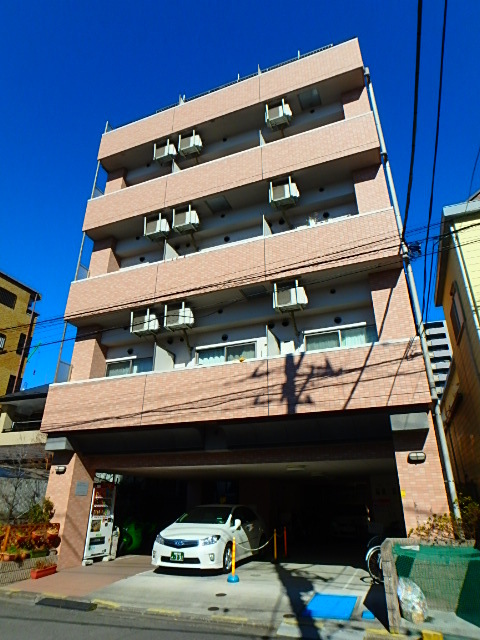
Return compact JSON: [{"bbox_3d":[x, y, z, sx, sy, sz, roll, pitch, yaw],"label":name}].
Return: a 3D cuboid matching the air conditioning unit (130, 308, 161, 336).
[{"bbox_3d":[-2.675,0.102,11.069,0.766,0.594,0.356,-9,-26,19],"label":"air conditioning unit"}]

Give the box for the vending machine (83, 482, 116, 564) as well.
[{"bbox_3d":[-4.230,5.751,11.124,0.730,1.900,1.060,-9,-26,19],"label":"vending machine"}]

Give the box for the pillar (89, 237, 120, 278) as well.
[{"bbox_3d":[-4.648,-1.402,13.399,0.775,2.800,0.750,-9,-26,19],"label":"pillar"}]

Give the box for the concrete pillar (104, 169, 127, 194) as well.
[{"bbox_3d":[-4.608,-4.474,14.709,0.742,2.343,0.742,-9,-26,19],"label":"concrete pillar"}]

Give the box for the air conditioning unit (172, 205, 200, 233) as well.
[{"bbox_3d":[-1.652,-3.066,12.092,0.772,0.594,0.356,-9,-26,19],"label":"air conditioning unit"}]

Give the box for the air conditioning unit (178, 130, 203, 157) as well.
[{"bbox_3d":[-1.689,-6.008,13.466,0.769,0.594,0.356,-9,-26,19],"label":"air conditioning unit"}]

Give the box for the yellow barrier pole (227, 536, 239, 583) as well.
[{"bbox_3d":[-0.131,4.949,8.034,0.264,0.808,0.264,0,-25,0],"label":"yellow barrier pole"}]

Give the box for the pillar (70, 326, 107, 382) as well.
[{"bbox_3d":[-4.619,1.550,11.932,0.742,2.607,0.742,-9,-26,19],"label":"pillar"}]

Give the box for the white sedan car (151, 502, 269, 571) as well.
[{"bbox_3d":[-0.645,5.980,10.900,1.790,1.490,4.580,-8,-26,18],"label":"white sedan car"}]

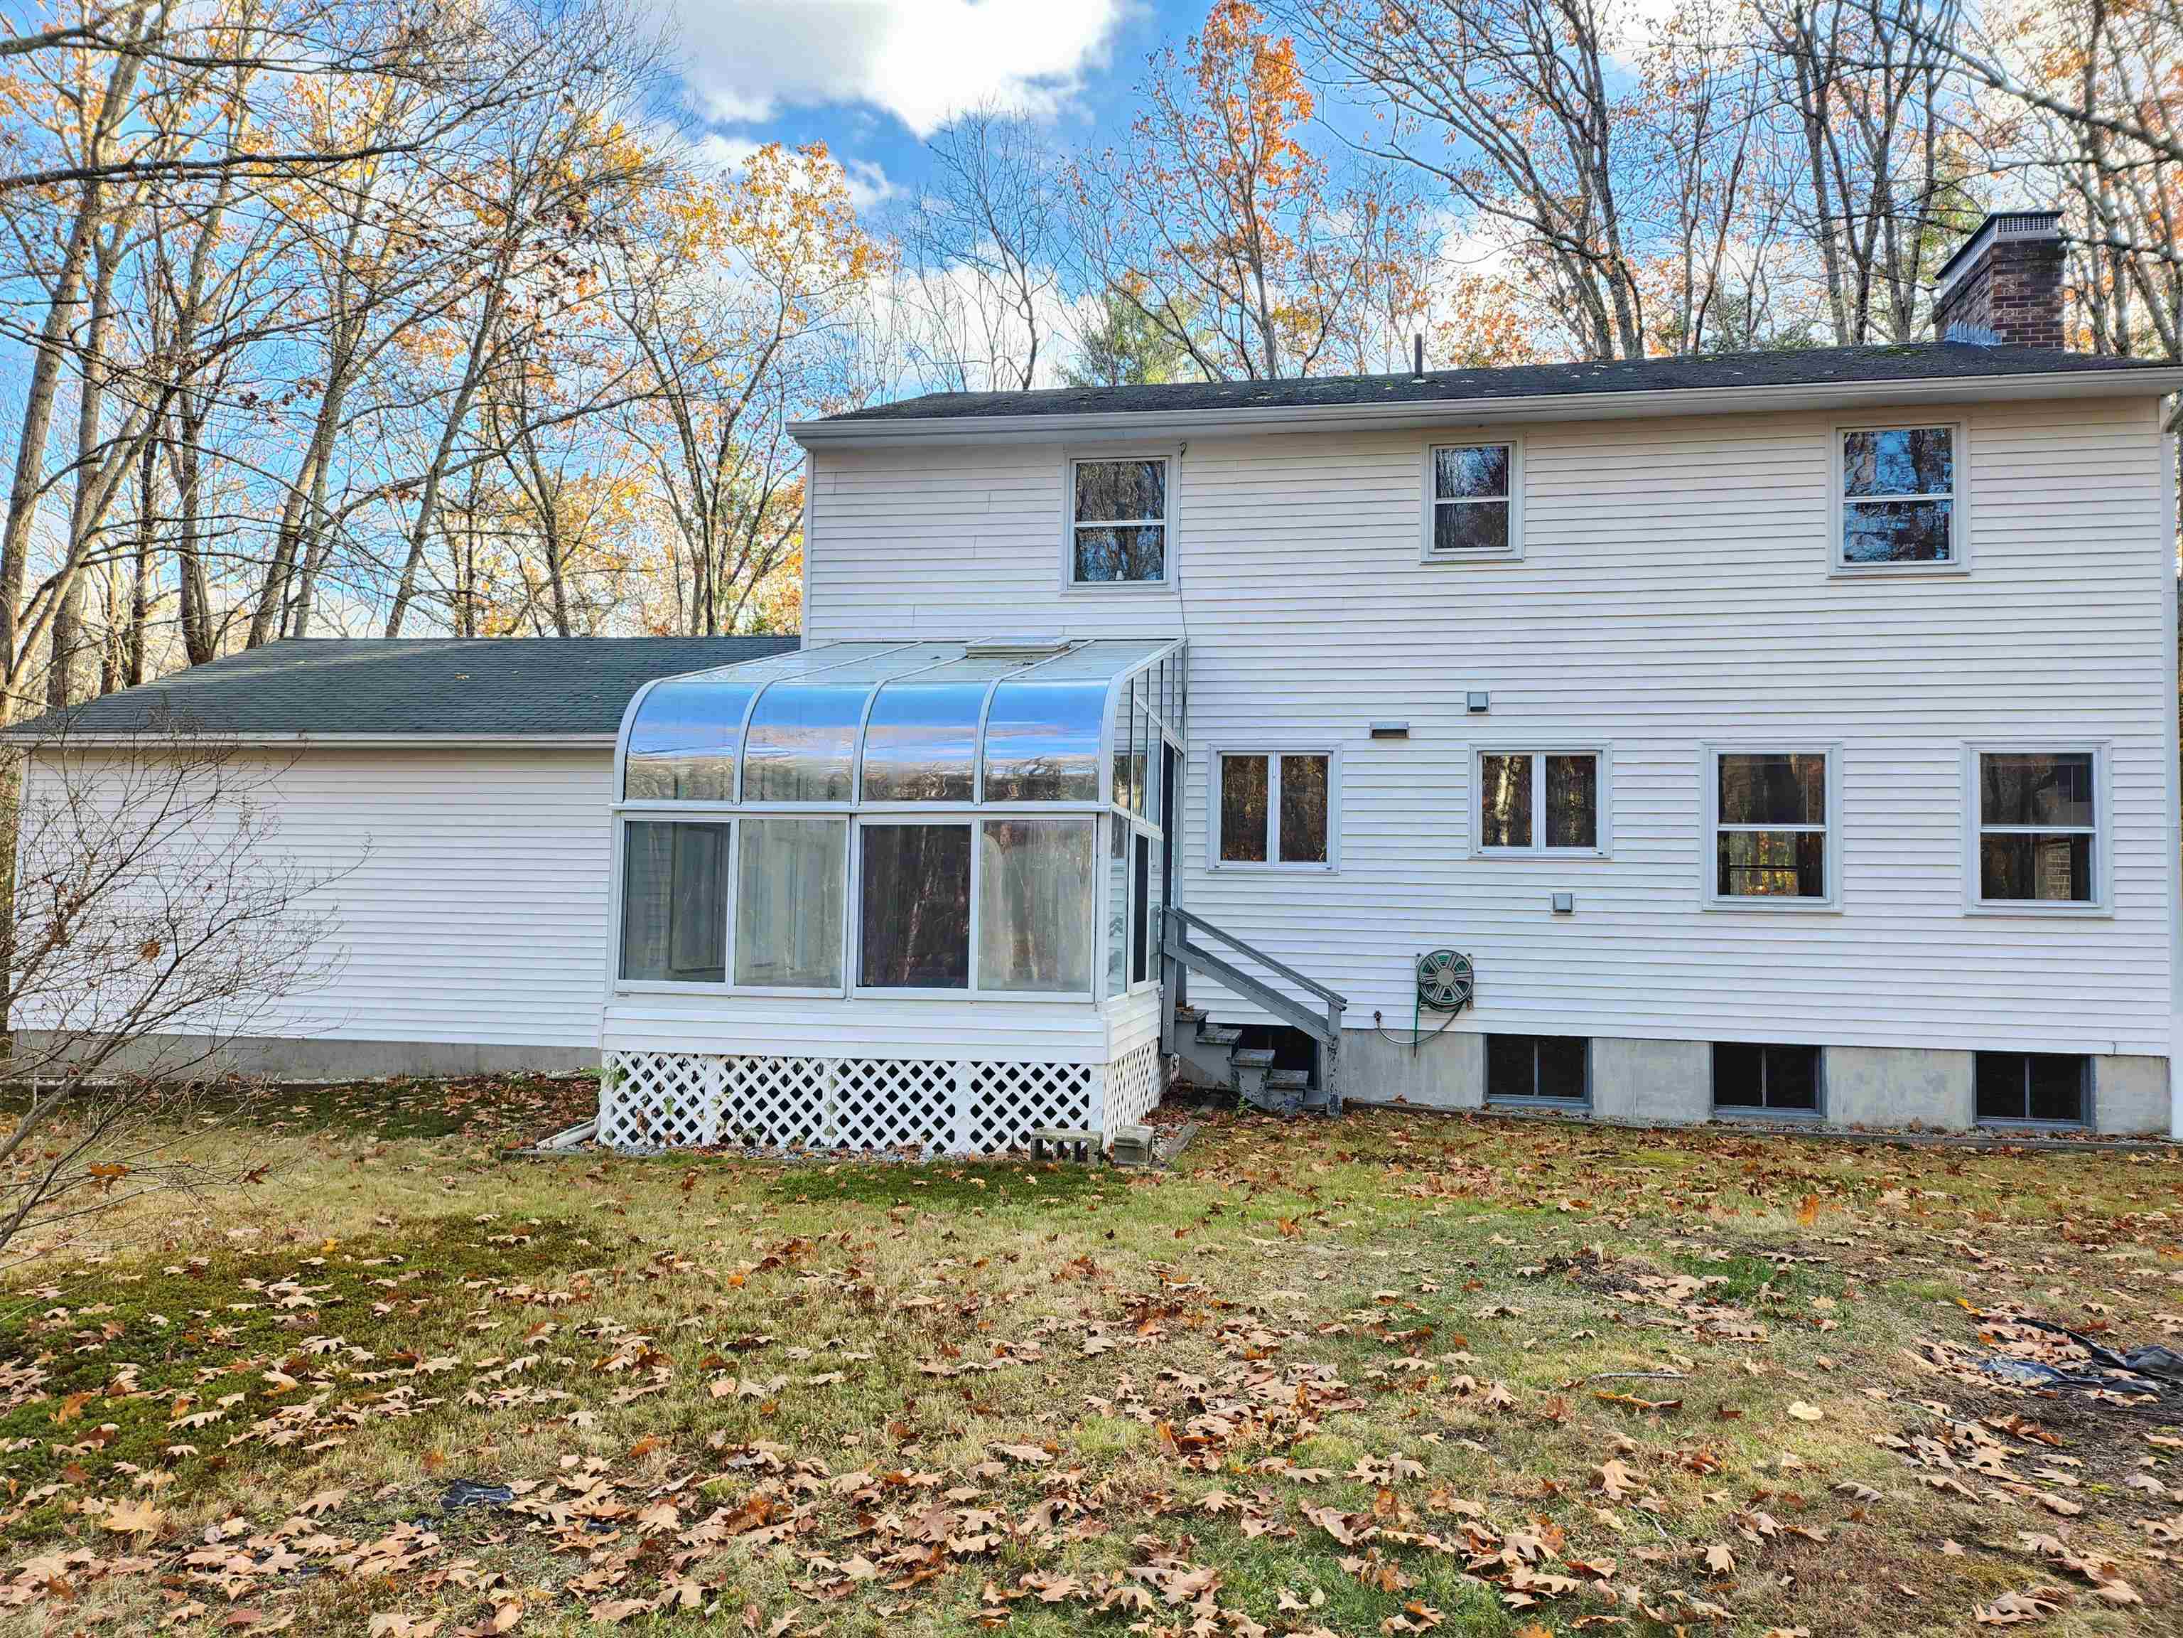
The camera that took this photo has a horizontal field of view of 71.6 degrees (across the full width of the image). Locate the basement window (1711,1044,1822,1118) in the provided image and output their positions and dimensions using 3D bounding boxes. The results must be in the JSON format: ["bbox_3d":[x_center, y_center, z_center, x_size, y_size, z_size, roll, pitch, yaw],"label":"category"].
[{"bbox_3d":[5.430,2.095,12.167,0.834,0.608,0.100,0,-4,10],"label":"basement window"}]

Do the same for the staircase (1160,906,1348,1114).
[{"bbox_3d":[1.295,1.476,11.826,1.393,1.534,1.080,0,-4,10],"label":"staircase"}]

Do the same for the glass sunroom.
[{"bbox_3d":[-1.133,0.219,11.361,3.282,3.911,3.931,0,-4,10],"label":"glass sunroom"}]

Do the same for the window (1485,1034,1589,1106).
[{"bbox_3d":[3.669,2.070,12.472,0.848,0.581,0.100,0,-4,10],"label":"window"}]

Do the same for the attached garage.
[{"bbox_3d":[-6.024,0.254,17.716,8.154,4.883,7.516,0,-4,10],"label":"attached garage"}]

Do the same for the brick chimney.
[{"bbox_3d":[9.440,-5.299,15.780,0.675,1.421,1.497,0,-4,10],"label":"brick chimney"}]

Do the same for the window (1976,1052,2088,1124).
[{"bbox_3d":[7.353,2.119,11.841,0.816,0.592,0.100,0,-4,10],"label":"window"}]

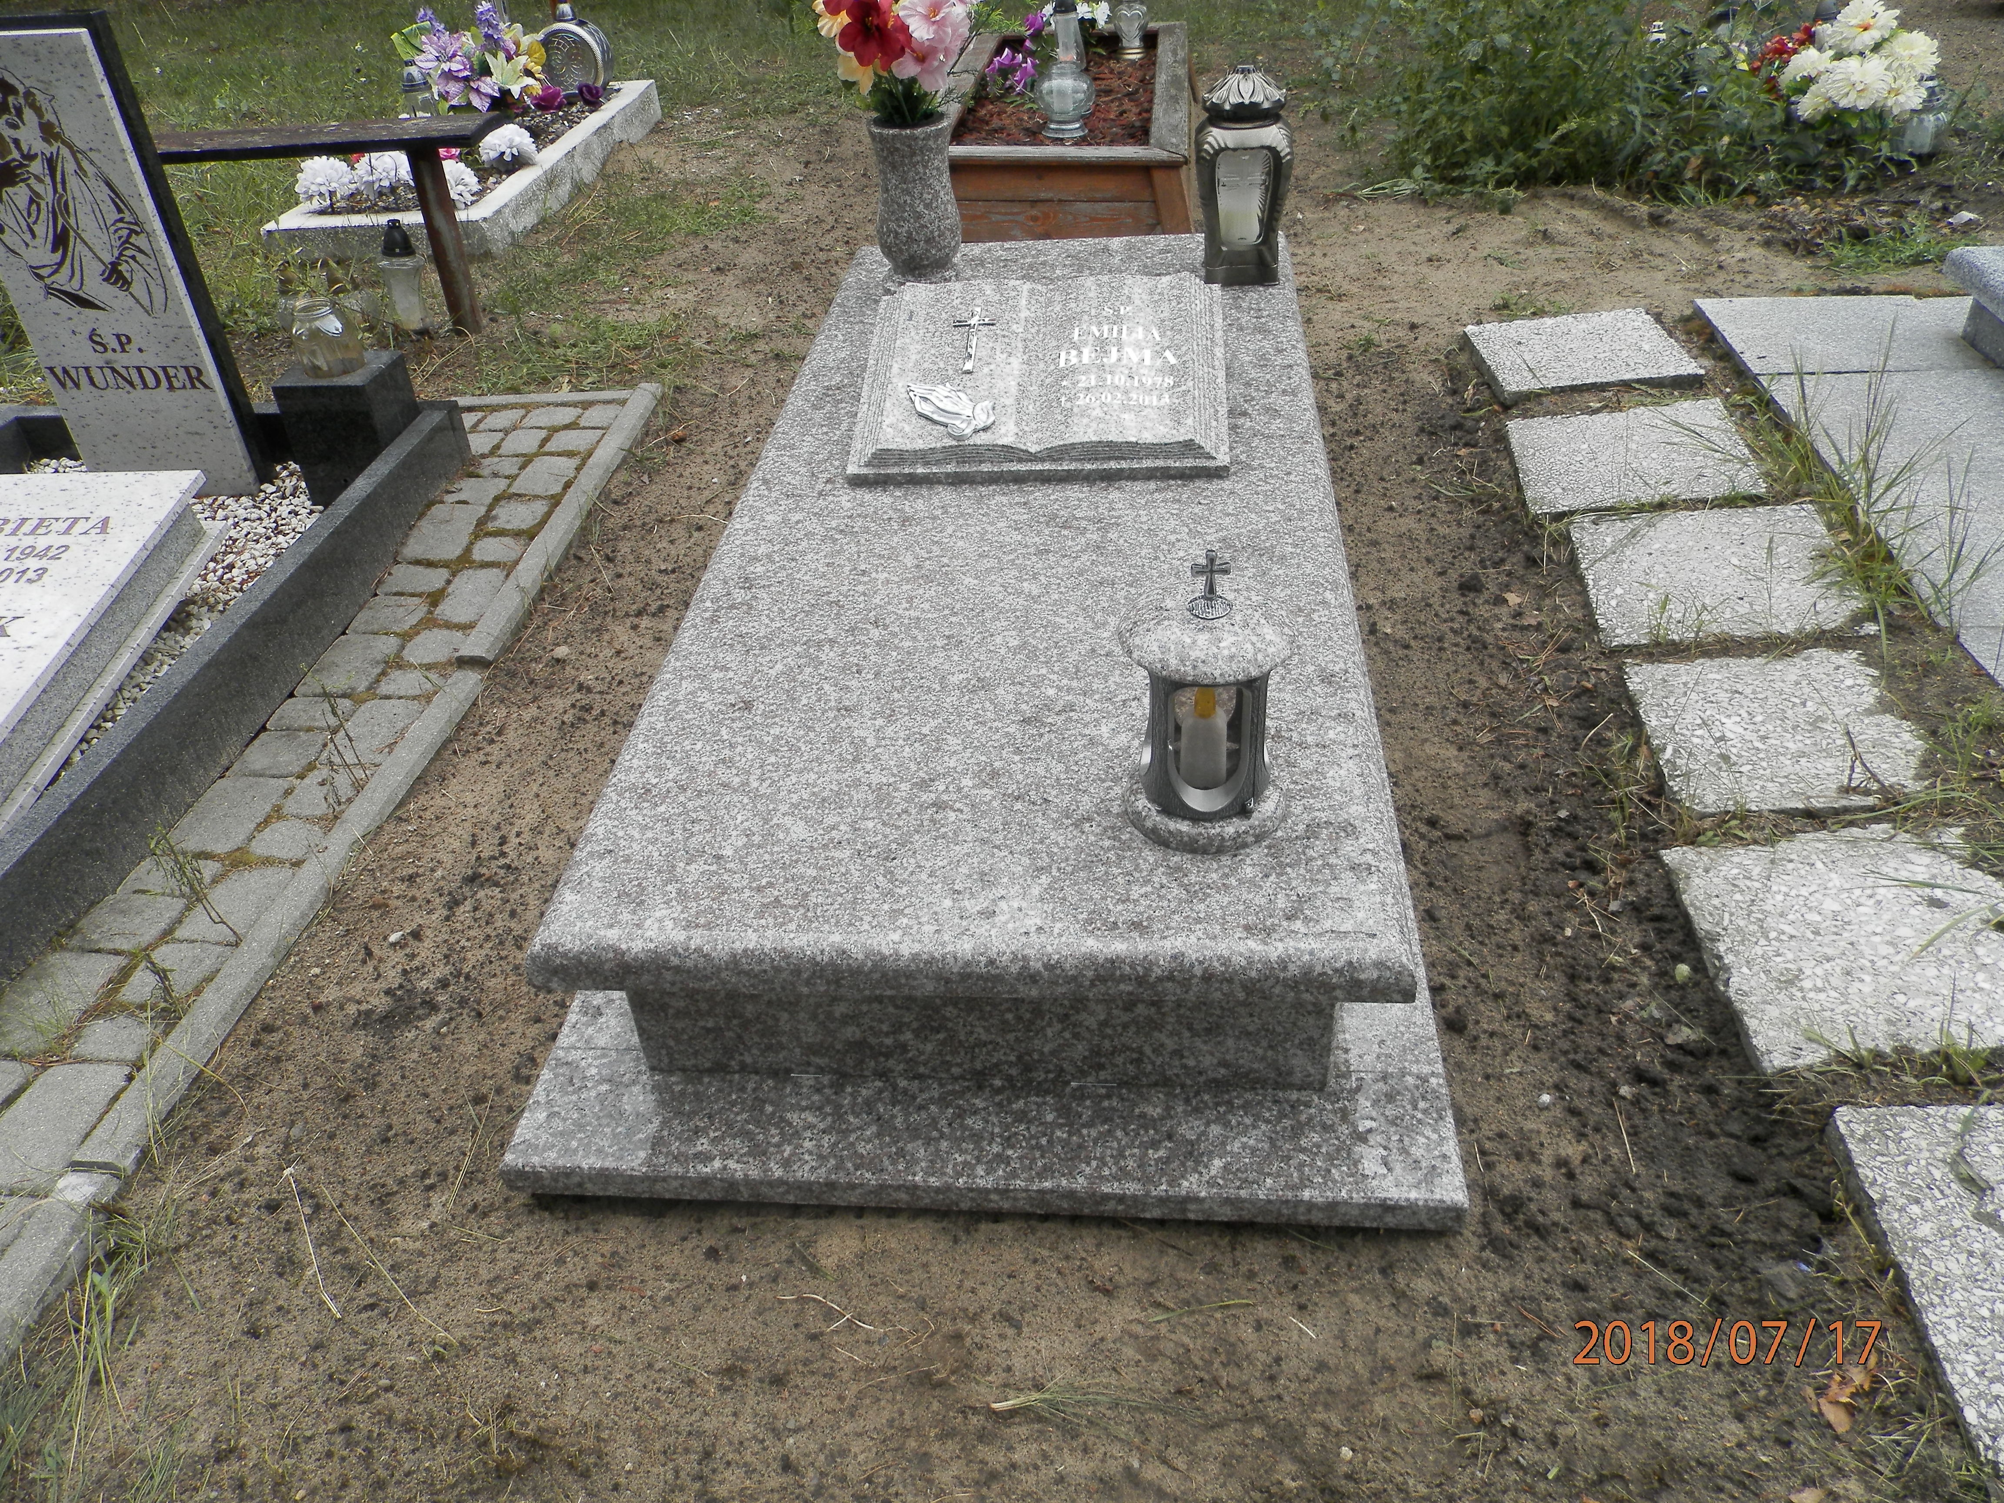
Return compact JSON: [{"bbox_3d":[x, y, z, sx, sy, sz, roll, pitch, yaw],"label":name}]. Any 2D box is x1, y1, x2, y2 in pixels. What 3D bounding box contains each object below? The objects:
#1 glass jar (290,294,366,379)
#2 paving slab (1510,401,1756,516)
[{"bbox_3d":[-1.171,-0.724,2.496,0.118,0.125,0.118,-3,38,2],"label":"glass jar"},{"bbox_3d":[1.121,-0.507,2.594,0.393,0.050,0.364,-1,38,4],"label":"paving slab"}]

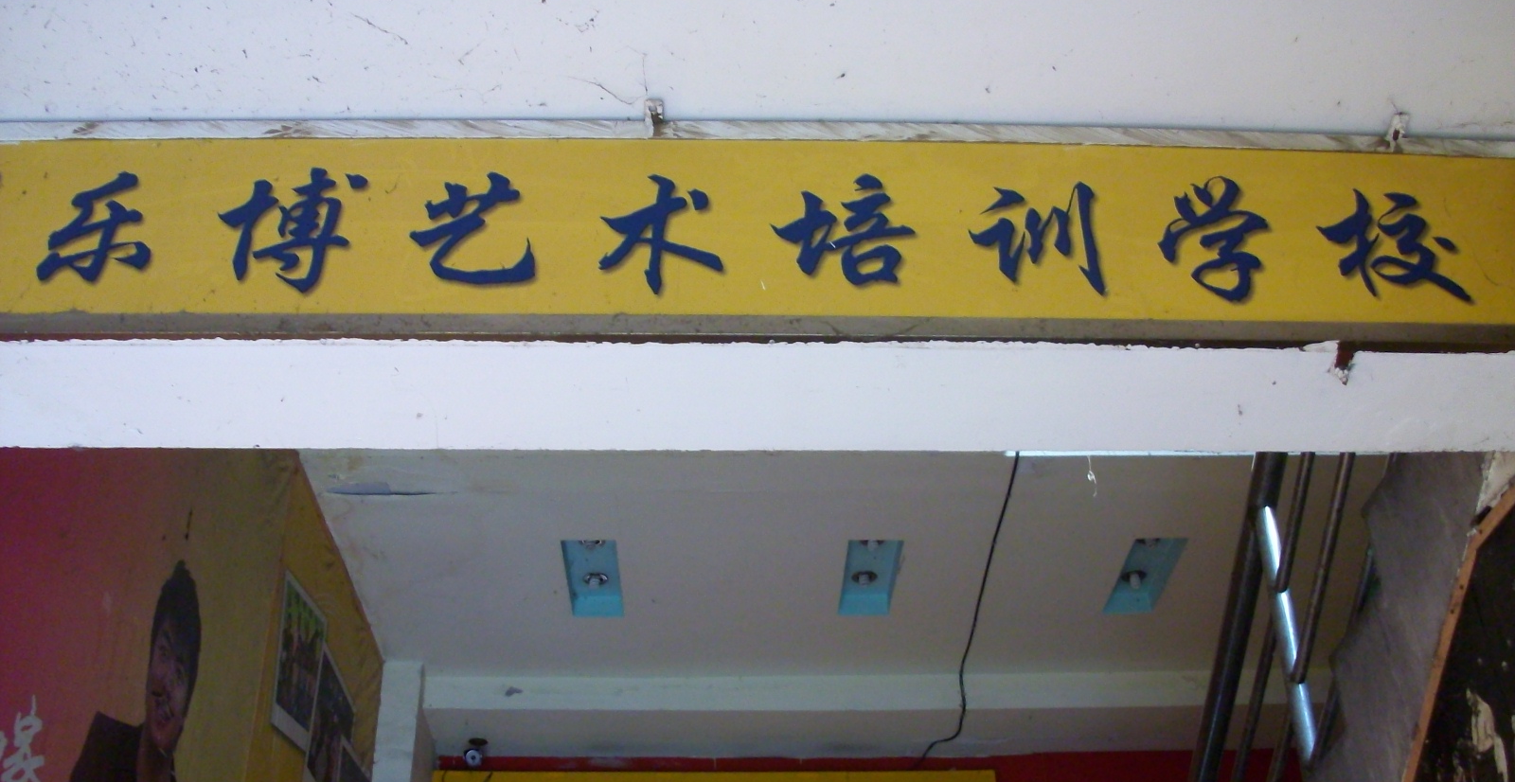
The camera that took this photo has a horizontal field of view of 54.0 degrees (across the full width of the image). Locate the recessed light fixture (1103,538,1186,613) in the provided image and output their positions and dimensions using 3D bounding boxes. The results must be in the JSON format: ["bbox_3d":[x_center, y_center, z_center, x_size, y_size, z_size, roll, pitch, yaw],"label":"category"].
[{"bbox_3d":[1.324,0.610,5.109,0.172,0.080,0.532,0,-35,-2],"label":"recessed light fixture"}]

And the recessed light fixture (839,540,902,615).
[{"bbox_3d":[0.383,0.615,5.088,0.180,0.080,0.538,0,-35,-2],"label":"recessed light fixture"}]

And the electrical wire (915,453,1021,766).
[{"bbox_3d":[0.743,0.850,5.221,0.160,0.182,2.065,0,-35,-2],"label":"electrical wire"}]

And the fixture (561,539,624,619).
[{"bbox_3d":[-0.553,0.613,5.058,0.178,0.080,0.543,0,-35,-2],"label":"fixture"}]

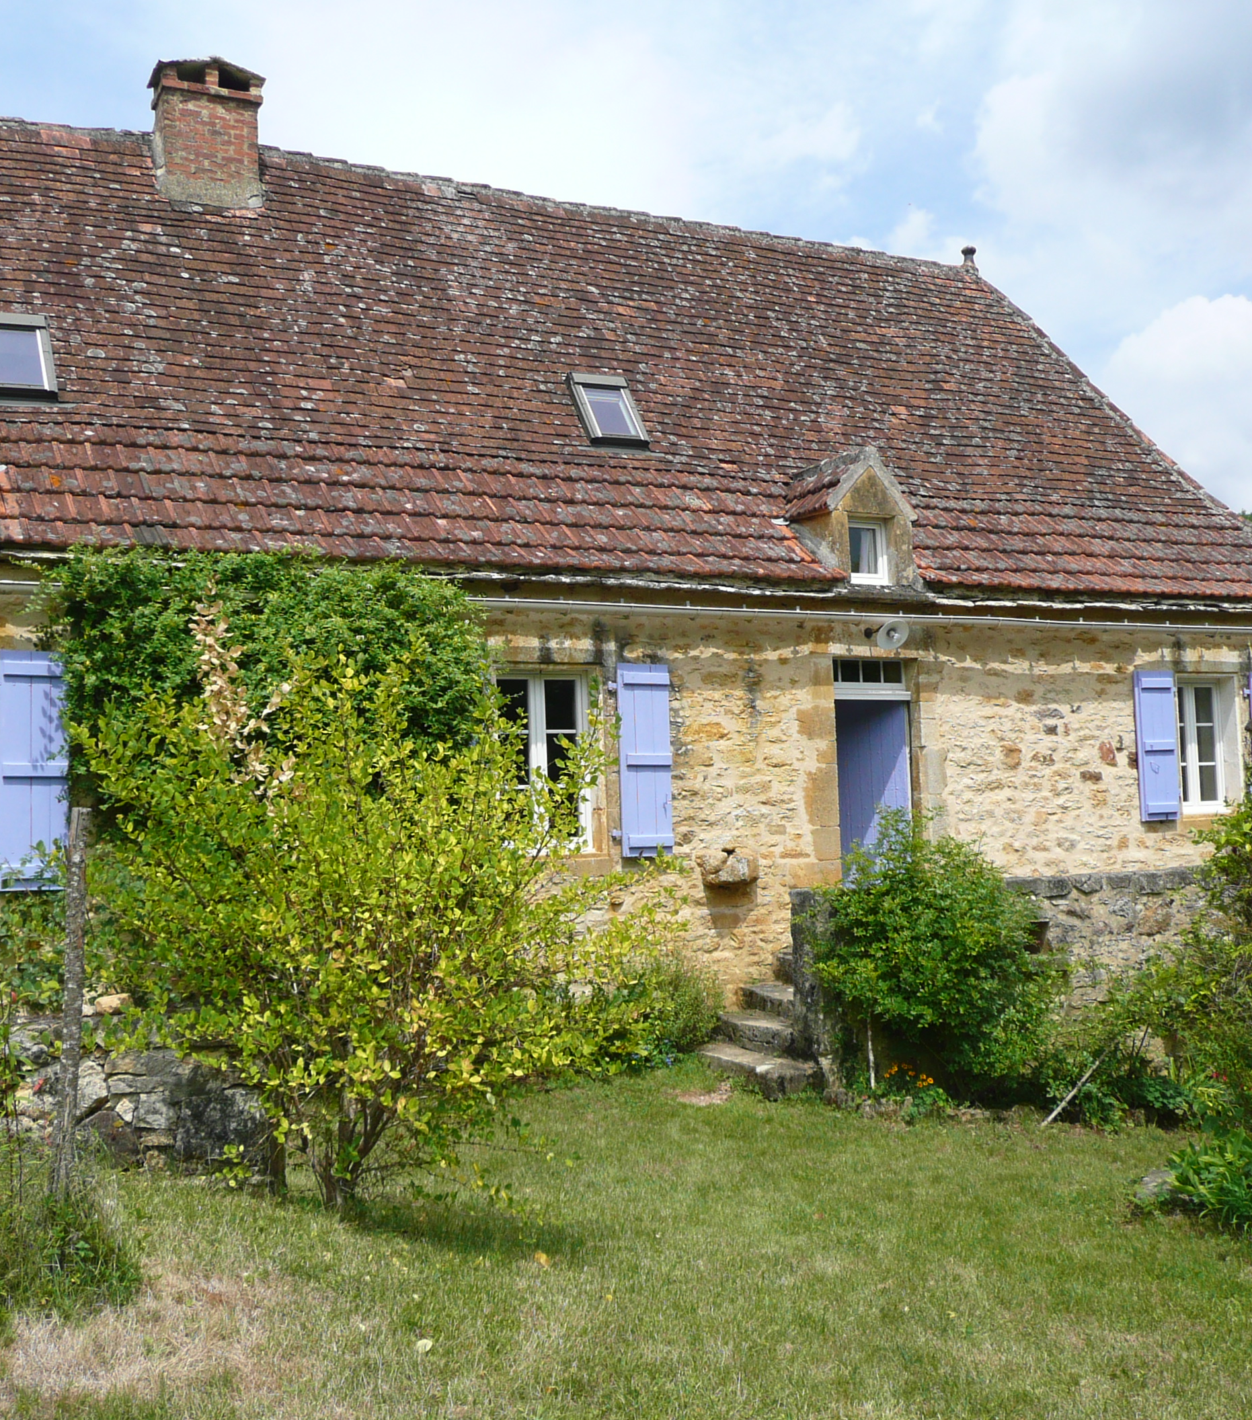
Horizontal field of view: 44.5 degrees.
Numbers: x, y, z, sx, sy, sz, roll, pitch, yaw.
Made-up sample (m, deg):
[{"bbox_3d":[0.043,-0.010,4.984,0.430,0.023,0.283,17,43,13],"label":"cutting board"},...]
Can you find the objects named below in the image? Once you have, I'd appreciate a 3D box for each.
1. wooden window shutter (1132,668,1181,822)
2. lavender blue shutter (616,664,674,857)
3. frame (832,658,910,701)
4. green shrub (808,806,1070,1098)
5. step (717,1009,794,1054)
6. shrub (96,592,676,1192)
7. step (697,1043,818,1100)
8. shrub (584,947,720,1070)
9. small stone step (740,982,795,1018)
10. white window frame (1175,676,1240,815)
[{"bbox_3d":[4.803,0.321,13.853,0.460,1.360,0.050,0,-3,-31],"label":"wooden window shutter"},{"bbox_3d":[0.148,0.371,11.379,0.420,1.429,0.060,0,-4,-27],"label":"lavender blue shutter"},{"bbox_3d":[1.995,-0.255,12.621,0.860,0.350,0.100,0,-4,-27],"label":"frame"},{"bbox_3d":[2.016,1.557,9.918,1.450,1.750,1.300,0,-3,-31],"label":"green shrub"},{"bbox_3d":[0.957,2.324,10.898,0.260,0.200,0.860,0,-3,-31],"label":"step"},{"bbox_3d":[-1.142,0.881,7.100,2.650,2.780,2.400,-1,-4,-9],"label":"shrub"},{"bbox_3d":[0.873,2.524,10.692,0.360,0.170,1.080,0,-3,-31],"label":"step"},{"bbox_3d":[0.176,2.028,10.419,0.880,0.780,0.650,0,-3,-31],"label":"shrub"},{"bbox_3d":[1.199,2.183,11.397,0.310,0.190,0.800,0,-4,-27],"label":"small stone step"},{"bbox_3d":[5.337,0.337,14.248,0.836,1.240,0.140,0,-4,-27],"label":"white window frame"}]

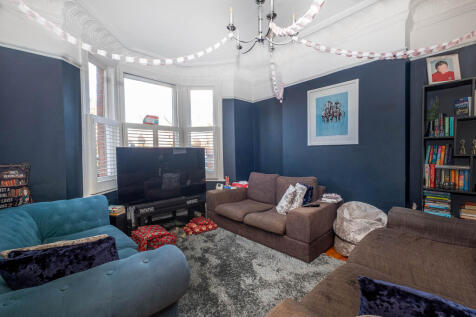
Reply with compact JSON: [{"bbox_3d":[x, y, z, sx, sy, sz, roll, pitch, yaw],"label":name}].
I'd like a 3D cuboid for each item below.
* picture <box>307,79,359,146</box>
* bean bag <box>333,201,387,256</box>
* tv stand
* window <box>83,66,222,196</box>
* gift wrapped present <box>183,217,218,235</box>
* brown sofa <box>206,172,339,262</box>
[{"bbox_3d":[1.349,-0.622,2.879,0.030,0.864,0.724,-2,2,-42],"label":"picture"},{"bbox_3d":[1.452,0.816,2.409,0.576,0.612,0.576,-1,1,-6],"label":"bean bag"},{"bbox_3d":[-1.247,0.924,3.539,1.296,0.420,0.396,-1,2,-25],"label":"tv stand"},{"bbox_3d":[-1.398,-0.441,3.606,2.351,1.841,0.664,-2,2,-42],"label":"window"},{"bbox_3d":[-0.593,1.072,3.245,0.492,0.114,0.336,-2,2,-28],"label":"gift wrapped present"},{"bbox_3d":[0.440,0.692,3.162,0.937,0.852,1.981,-2,2,-42],"label":"brown sofa"}]

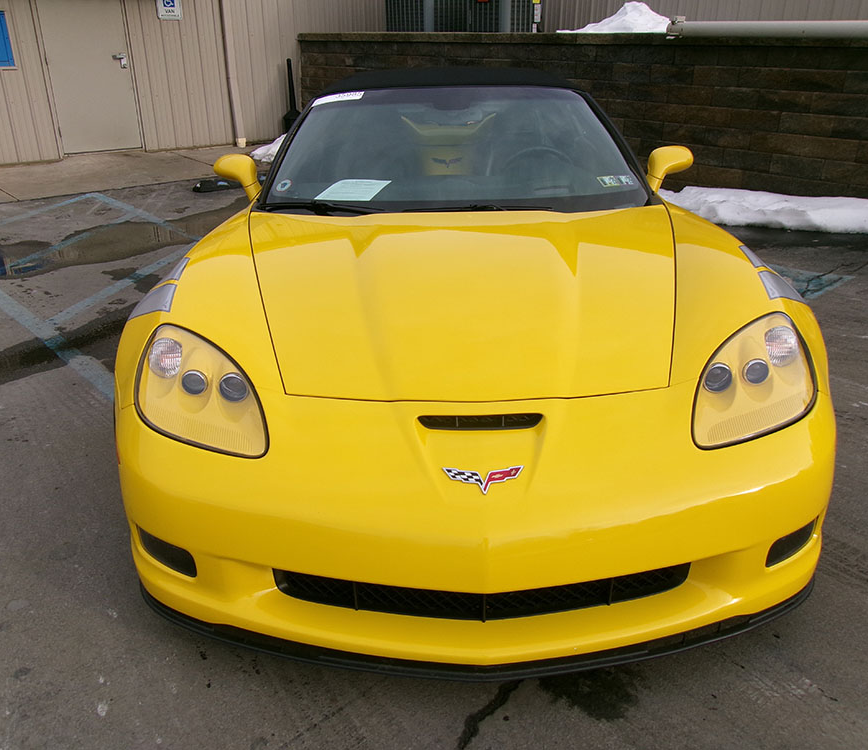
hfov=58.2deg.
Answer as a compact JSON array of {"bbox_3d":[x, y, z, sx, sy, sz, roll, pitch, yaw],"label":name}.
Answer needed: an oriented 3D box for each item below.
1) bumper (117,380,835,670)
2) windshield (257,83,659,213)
[{"bbox_3d":[0.108,0.323,1.835,1.860,0.600,0.560,-1,24,0],"label":"bumper"},{"bbox_3d":[0.082,-0.895,3.076,1.480,0.140,0.820,-1,52,0],"label":"windshield"}]

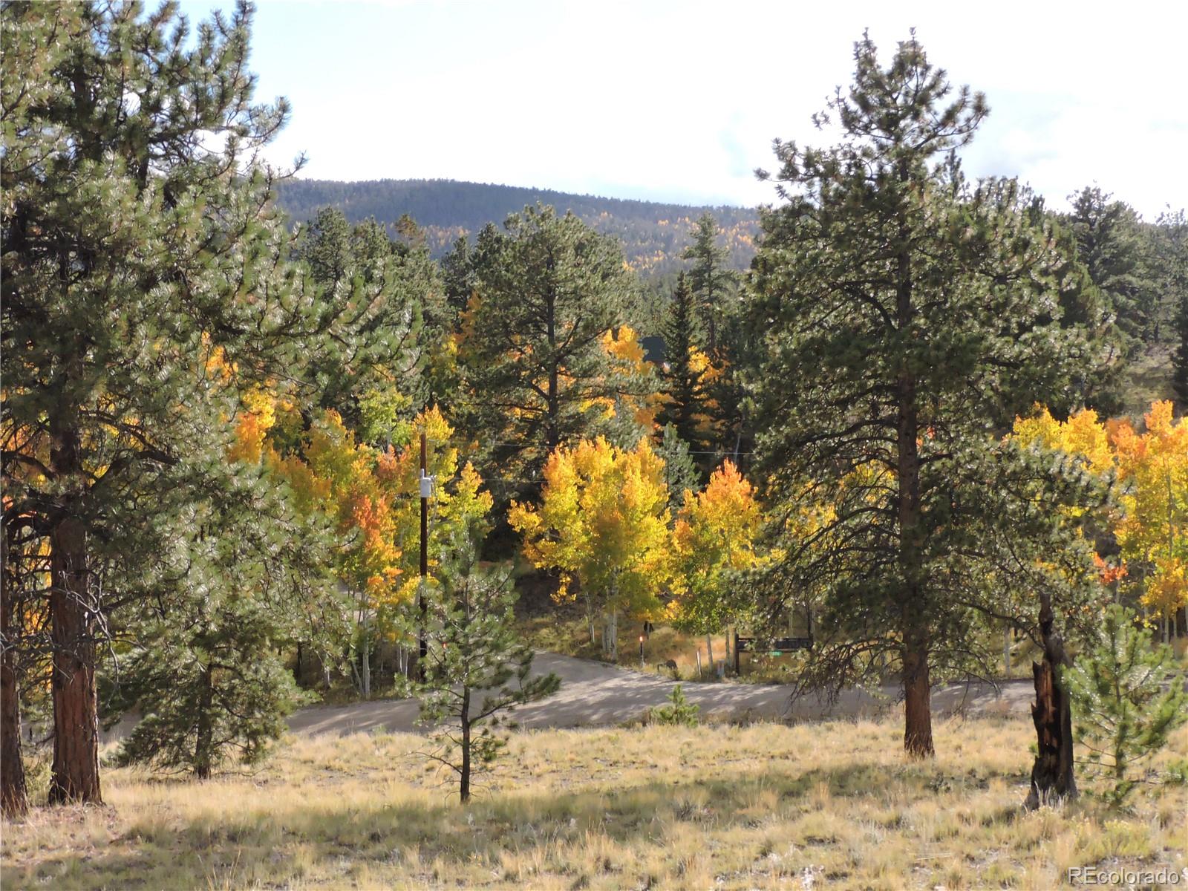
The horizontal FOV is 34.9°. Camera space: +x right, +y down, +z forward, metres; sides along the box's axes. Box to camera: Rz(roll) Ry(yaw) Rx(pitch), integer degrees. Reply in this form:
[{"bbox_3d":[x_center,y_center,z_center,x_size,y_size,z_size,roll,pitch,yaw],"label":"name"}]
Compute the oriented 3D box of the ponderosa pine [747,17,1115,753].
[{"bbox_3d":[5.817,-0.876,33.000,6.300,12.670,6.110,0,0,0],"label":"ponderosa pine"}]

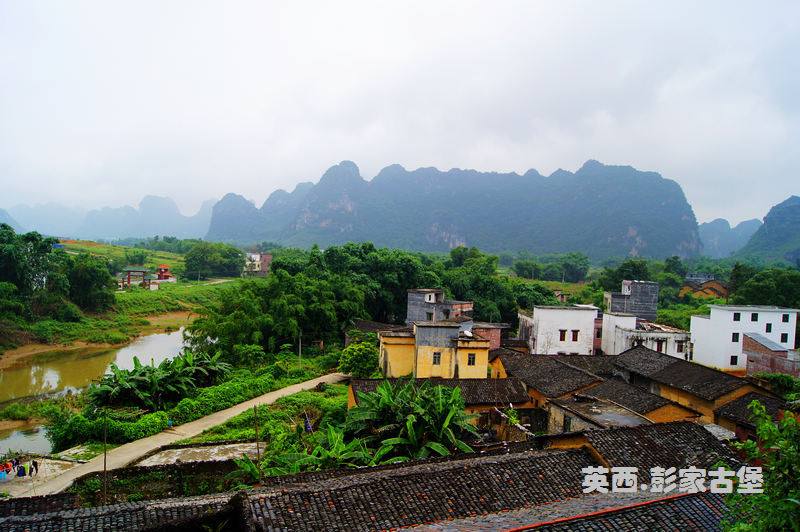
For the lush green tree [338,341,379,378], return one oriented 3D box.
[{"bbox_3d":[-4.707,10.606,68.000,4.500,4.300,4.300,2,3,0],"label":"lush green tree"}]

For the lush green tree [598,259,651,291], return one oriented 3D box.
[{"bbox_3d":[61.789,3.165,165.000,13.500,11.000,12.000,2,4,0],"label":"lush green tree"}]

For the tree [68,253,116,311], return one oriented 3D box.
[{"bbox_3d":[-64.627,3.205,125.998,10.000,11.850,9.000,2,3,0],"label":"tree"}]

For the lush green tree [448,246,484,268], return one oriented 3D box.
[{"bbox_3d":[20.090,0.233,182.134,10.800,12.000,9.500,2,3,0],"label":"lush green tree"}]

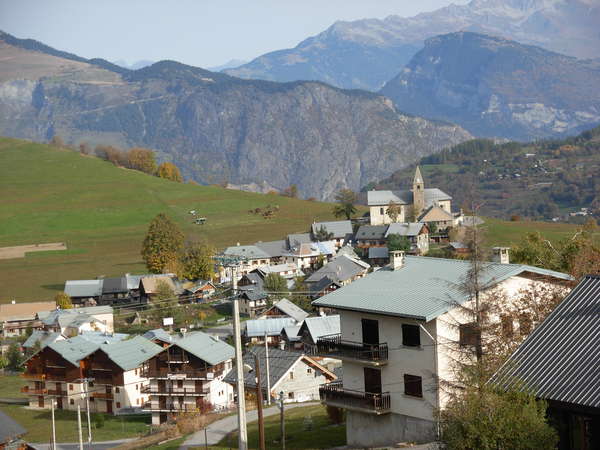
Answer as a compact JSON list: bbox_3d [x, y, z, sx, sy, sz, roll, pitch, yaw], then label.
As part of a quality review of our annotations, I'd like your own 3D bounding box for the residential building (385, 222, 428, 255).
[{"bbox_3d":[34.610,4.450,580.000,12.200,9.800,8.800,0,5,27],"label":"residential building"}]

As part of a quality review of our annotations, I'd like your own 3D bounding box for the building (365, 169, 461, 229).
[{"bbox_3d":[45.440,-11.200,725.000,36.000,23.500,18.000,-2,5,0],"label":"building"}]

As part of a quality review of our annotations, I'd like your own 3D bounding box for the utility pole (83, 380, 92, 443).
[{"bbox_3d":[-33.950,29.800,288.000,1.200,10.400,0.500,-2,5,0],"label":"utility pole"}]

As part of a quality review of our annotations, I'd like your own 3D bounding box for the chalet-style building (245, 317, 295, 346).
[{"bbox_3d":[-6.430,23.110,390.000,10.200,6.000,8.500,-2,5,-4],"label":"chalet-style building"}]

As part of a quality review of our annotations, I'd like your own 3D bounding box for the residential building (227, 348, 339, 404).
[{"bbox_3d":[-3.290,22.820,280.860,12.170,6.680,13.440,-5,6,-35],"label":"residential building"}]

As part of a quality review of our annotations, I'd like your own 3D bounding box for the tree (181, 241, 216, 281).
[{"bbox_3d":[-27.810,10.010,490.000,8.900,10.500,8.900,-2,5,0],"label":"tree"}]

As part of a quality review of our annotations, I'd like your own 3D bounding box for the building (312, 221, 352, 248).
[{"bbox_3d":[10.270,3.230,590.000,12.700,8.700,9.500,-3,5,-6],"label":"building"}]

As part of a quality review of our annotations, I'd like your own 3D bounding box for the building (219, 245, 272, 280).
[{"bbox_3d":[-14.700,10.340,480.000,13.000,9.000,10.000,-2,5,2],"label":"building"}]

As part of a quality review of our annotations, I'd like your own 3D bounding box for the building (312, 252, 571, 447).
[{"bbox_3d":[8.400,7.170,105.180,11.130,10.470,10.440,-5,6,-36],"label":"building"}]

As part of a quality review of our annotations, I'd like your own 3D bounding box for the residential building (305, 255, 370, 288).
[{"bbox_3d":[9.820,12.340,466.000,12.000,8.500,18.000,-1,5,18],"label":"residential building"}]

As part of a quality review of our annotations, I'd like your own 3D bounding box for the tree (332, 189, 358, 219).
[{"bbox_3d":[17.390,-7.890,690.000,9.300,12.200,9.300,-2,5,0],"label":"tree"}]

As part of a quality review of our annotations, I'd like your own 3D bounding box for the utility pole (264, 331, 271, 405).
[{"bbox_3d":[-4.830,21.580,272.000,0.300,11.000,0.300,-2,5,0],"label":"utility pole"}]

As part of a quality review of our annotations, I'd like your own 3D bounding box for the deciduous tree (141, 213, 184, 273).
[{"bbox_3d":[-42.240,5.740,555.000,13.200,18.800,13.200,-2,5,0],"label":"deciduous tree"}]

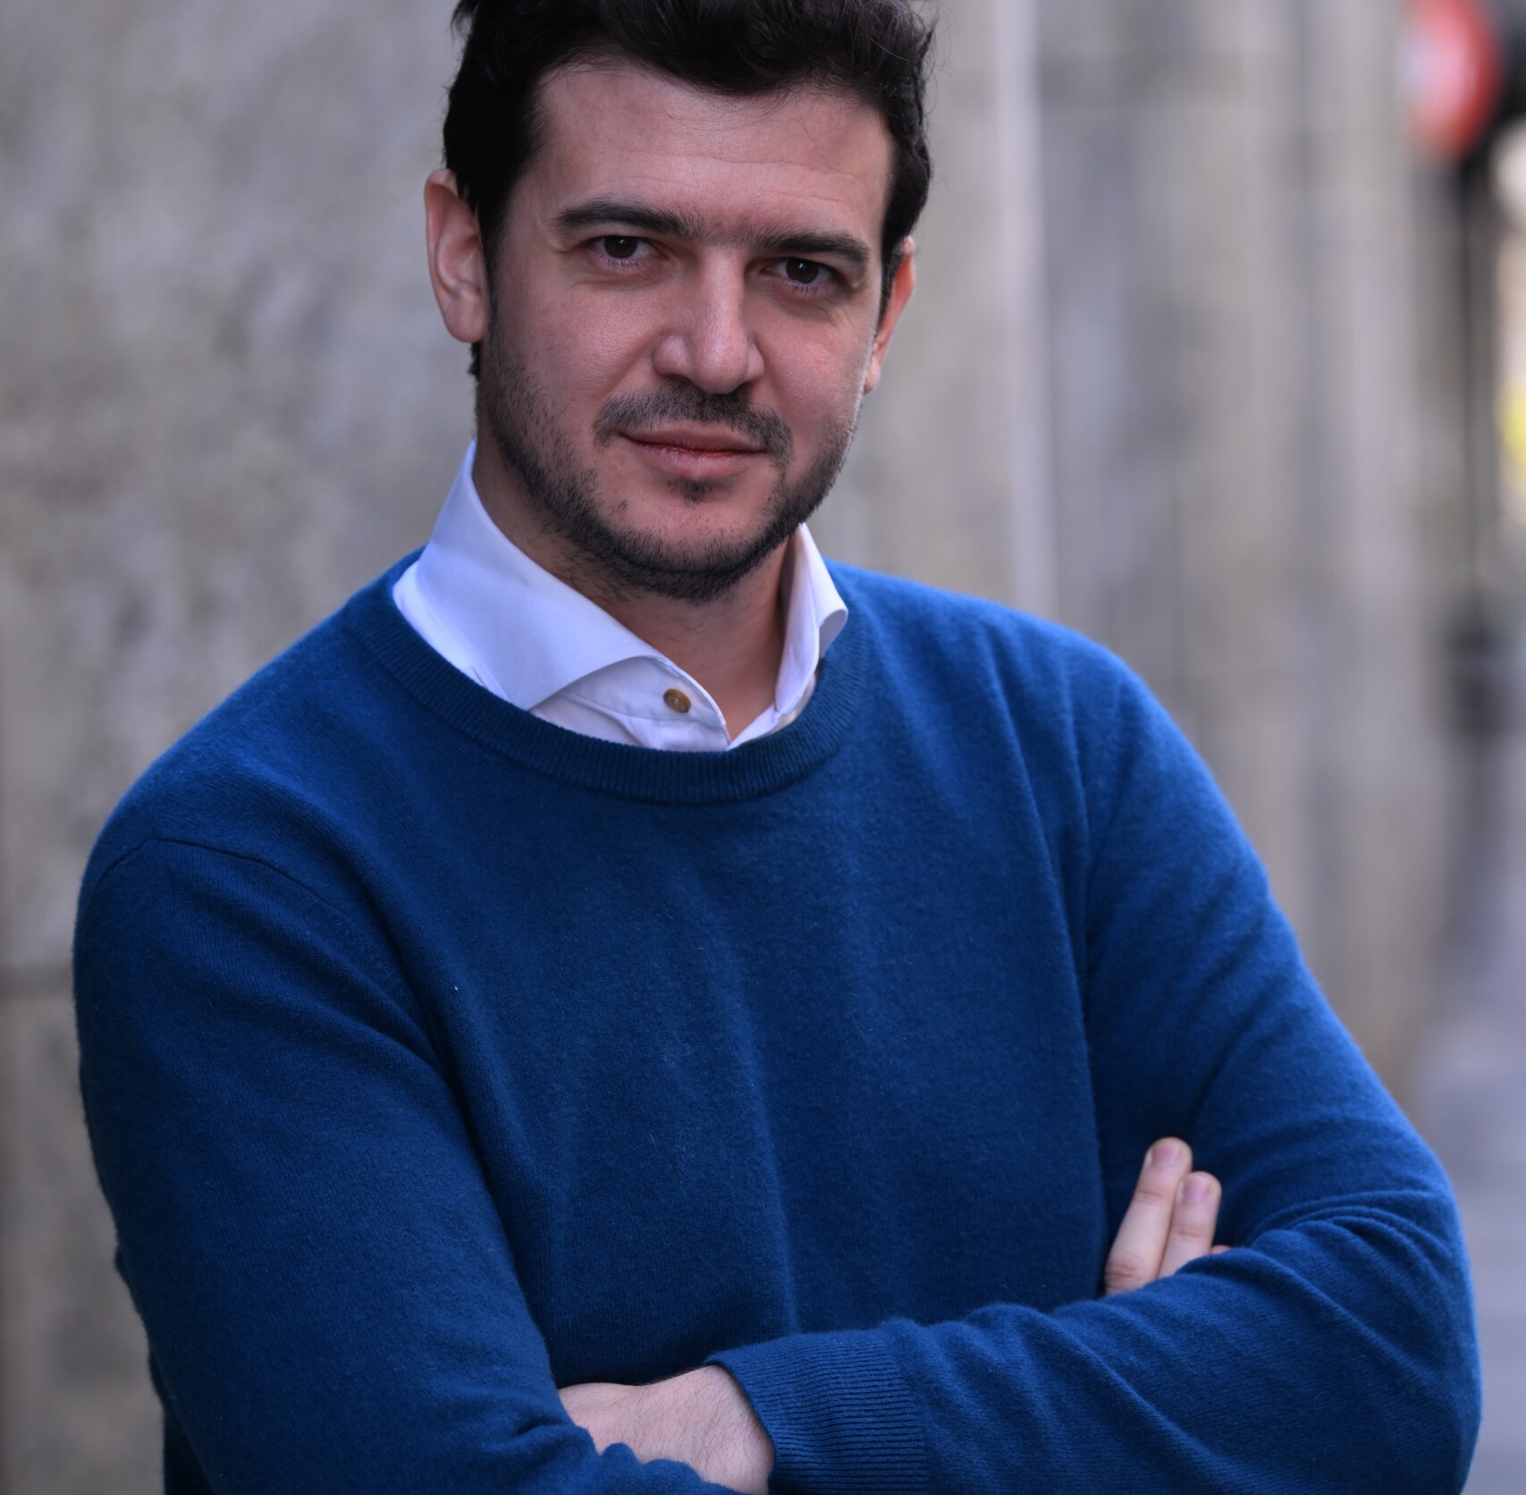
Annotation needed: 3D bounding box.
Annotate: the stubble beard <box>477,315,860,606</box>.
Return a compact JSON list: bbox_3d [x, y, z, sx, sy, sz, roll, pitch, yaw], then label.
[{"bbox_3d":[-0.033,-0.099,2.850,0.130,0.092,0.097,8,3,-14],"label":"stubble beard"}]

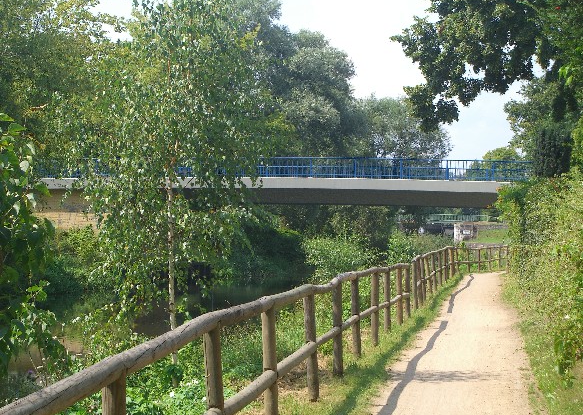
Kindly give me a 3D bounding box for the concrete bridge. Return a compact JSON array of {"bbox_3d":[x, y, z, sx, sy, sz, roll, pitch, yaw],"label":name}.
[{"bbox_3d":[-0.398,-0.746,79.500,25.000,3.400,4.000,0,-1,5],"label":"concrete bridge"}]

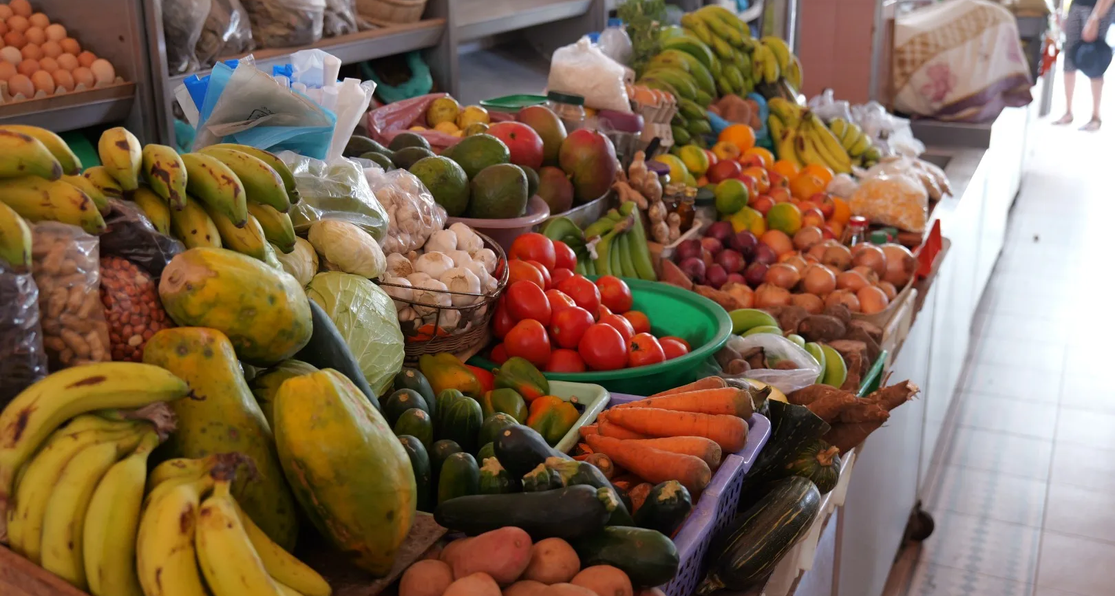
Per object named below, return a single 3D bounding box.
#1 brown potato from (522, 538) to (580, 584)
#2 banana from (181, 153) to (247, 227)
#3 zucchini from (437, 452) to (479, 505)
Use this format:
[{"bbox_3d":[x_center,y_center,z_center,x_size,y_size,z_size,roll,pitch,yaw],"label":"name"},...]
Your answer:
[{"bbox_3d":[-0.006,0.274,1.180,0.062,0.056,0.072,3,19,12],"label":"brown potato"},{"bbox_3d":[-0.425,-0.135,1.410,0.043,0.052,0.145,-18,43,-42],"label":"banana"},{"bbox_3d":[-0.113,0.237,1.342,0.050,0.118,0.050,2,8,25],"label":"zucchini"}]

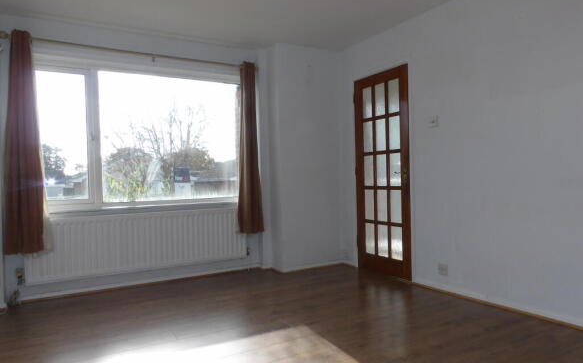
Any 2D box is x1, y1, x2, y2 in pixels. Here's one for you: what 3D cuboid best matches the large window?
[{"bbox_3d":[-1.381,-0.428,3.912,2.020,1.360,0.100,-2,1,-29],"label":"large window"}]

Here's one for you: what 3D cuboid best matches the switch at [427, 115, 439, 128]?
[{"bbox_3d":[1.179,-0.506,3.386,0.016,0.090,0.090,-2,1,-29],"label":"switch"}]

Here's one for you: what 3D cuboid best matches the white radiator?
[{"bbox_3d":[-1.343,0.569,3.791,1.950,0.510,0.100,-2,1,-29],"label":"white radiator"}]

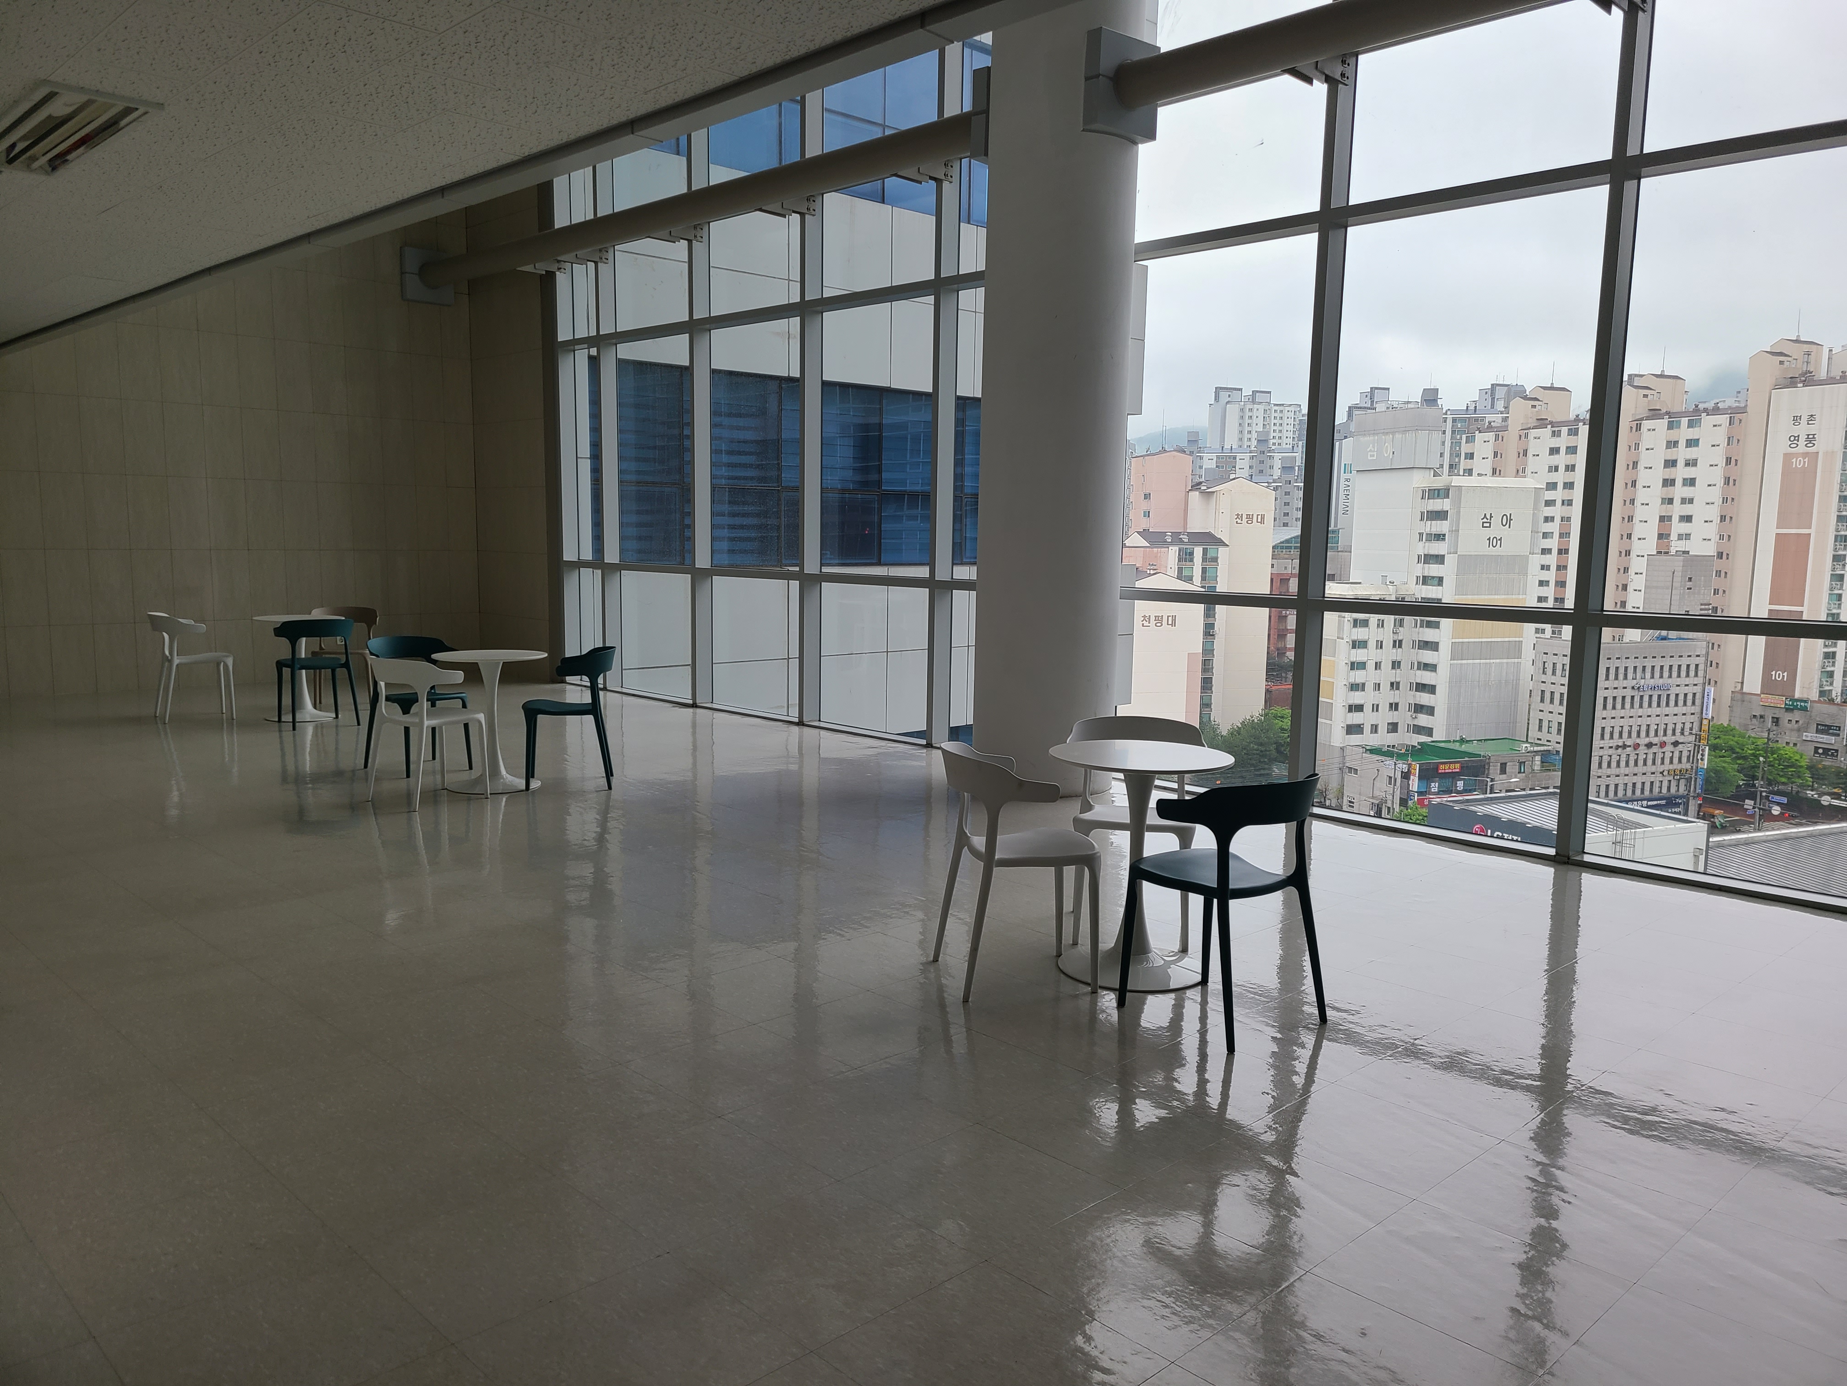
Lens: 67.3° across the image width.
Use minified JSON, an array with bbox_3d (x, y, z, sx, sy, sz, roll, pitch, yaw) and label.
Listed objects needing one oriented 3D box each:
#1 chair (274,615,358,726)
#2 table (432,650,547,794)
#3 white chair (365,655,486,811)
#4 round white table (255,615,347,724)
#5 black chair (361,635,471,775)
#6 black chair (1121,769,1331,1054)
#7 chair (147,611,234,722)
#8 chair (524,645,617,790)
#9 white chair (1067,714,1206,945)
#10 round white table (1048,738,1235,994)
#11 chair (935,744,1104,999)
[{"bbox_3d":[-4.193,-0.154,9.581,0.510,0.752,0.500,-5,9,-39],"label":"chair"},{"bbox_3d":[-2.330,0.149,7.497,0.600,0.720,0.600,1,7,0],"label":"table"},{"bbox_3d":[-2.536,0.175,7.114,0.510,0.752,0.500,6,9,36],"label":"white chair"},{"bbox_3d":[-4.411,-0.173,9.840,0.600,0.720,0.600,1,7,0],"label":"round white table"},{"bbox_3d":[-2.893,0.067,7.954,0.500,0.752,0.510,7,9,40],"label":"black chair"},{"bbox_3d":[0.899,0.600,4.130,0.510,0.752,0.500,-4,9,-38],"label":"black chair"},{"bbox_3d":[-5.120,-0.190,9.737,0.500,0.752,0.510,-4,9,-37],"label":"chair"},{"bbox_3d":[-1.932,0.128,7.598,0.500,0.752,0.510,0,7,-12],"label":"chair"},{"bbox_3d":[0.753,0.492,4.996,0.510,0.752,0.500,2,7,7],"label":"white chair"},{"bbox_3d":[0.707,0.558,4.580,0.600,0.720,0.600,1,7,0],"label":"round white table"},{"bbox_3d":[0.302,0.549,4.455,0.500,0.752,0.510,0,7,-13],"label":"chair"}]

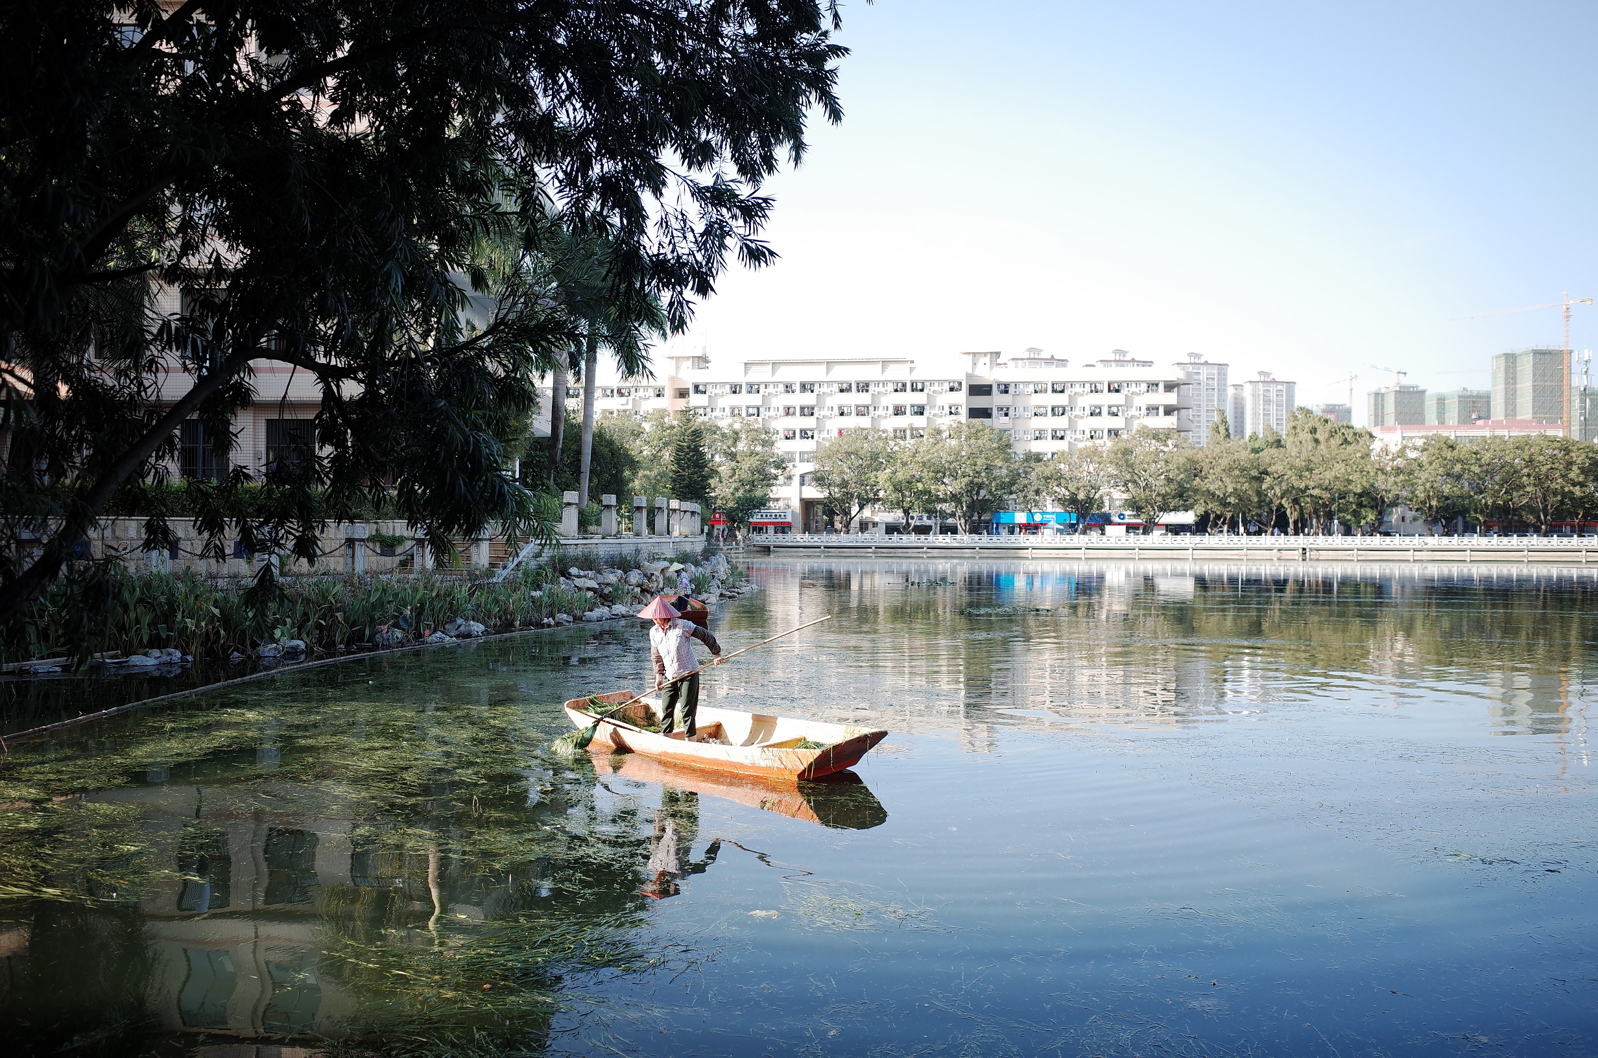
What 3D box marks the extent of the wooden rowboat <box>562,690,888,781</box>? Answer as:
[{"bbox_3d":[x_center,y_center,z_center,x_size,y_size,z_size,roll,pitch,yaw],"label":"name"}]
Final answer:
[{"bbox_3d":[-0.850,2.153,12.750,3.820,0.520,1.220,0,-1,43],"label":"wooden rowboat"}]

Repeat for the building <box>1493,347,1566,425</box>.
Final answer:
[{"bbox_3d":[400.000,-44.869,674.000,29.000,101.000,29.000,0,0,0],"label":"building"}]

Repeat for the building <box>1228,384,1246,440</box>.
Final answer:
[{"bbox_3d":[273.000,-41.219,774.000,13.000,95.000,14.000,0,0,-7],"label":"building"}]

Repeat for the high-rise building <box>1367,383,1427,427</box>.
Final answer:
[{"bbox_3d":[403.500,-43.797,839.000,28.000,102.000,28.000,0,0,0],"label":"high-rise building"}]

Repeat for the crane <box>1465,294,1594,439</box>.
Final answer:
[{"bbox_3d":[392.000,-59.869,674.000,3.500,130.000,73.000,0,0,-36],"label":"crane"}]

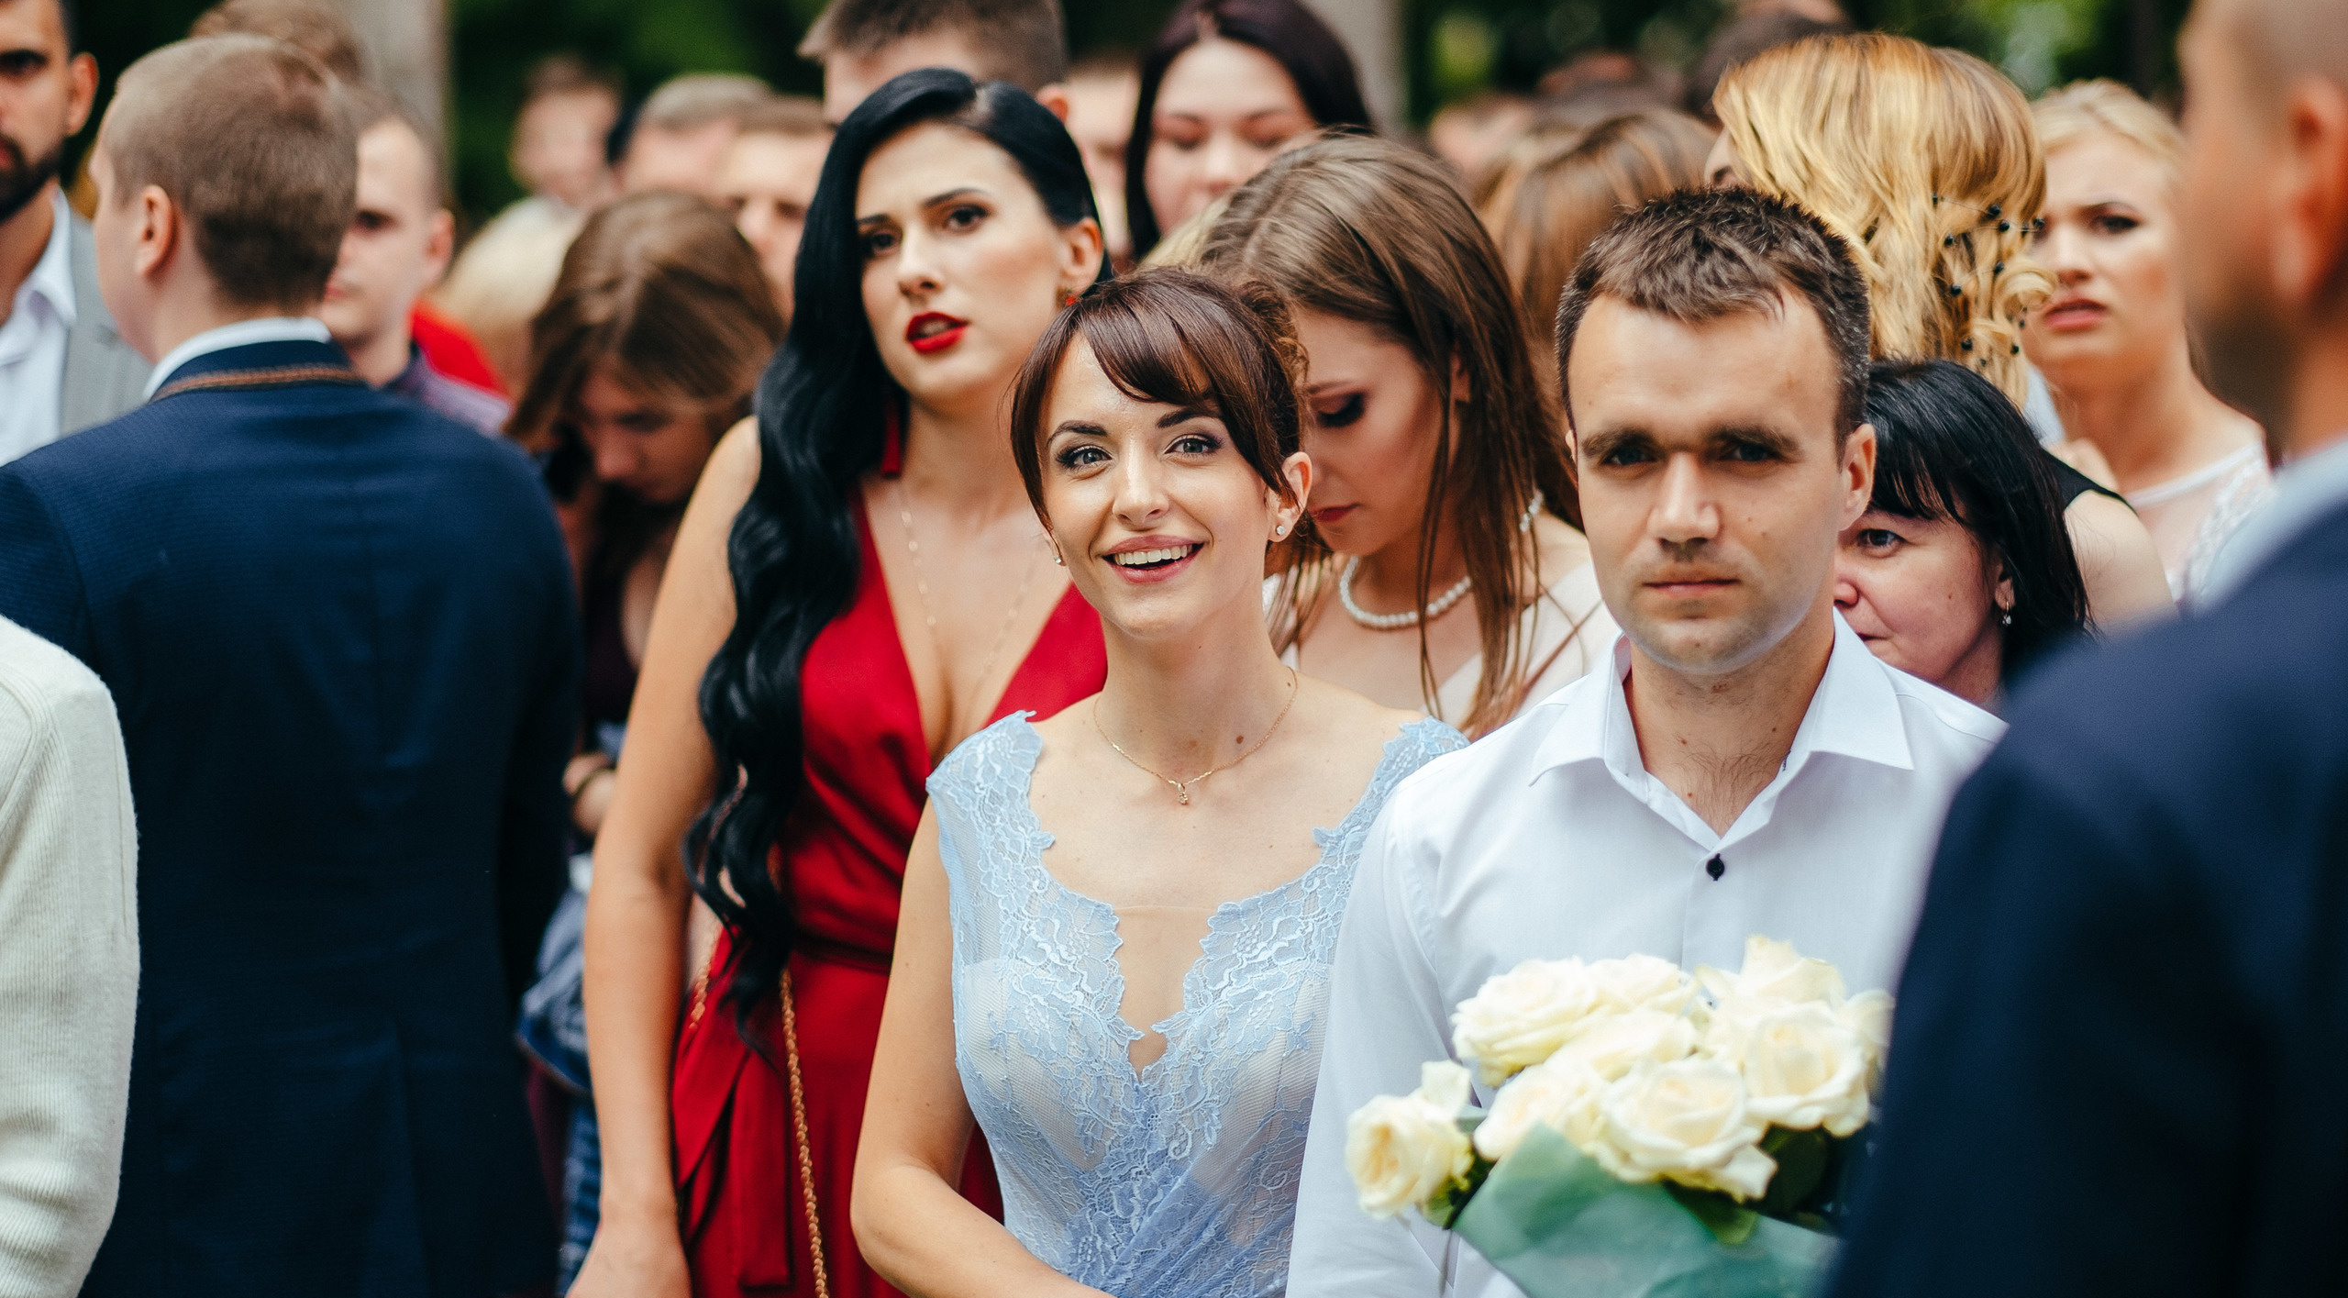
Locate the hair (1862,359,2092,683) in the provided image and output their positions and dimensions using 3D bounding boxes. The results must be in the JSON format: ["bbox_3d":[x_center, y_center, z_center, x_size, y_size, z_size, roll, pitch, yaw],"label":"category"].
[{"bbox_3d":[0.515,-0.075,3.650,0.200,0.250,0.230,5,7,40],"label":"hair"}]

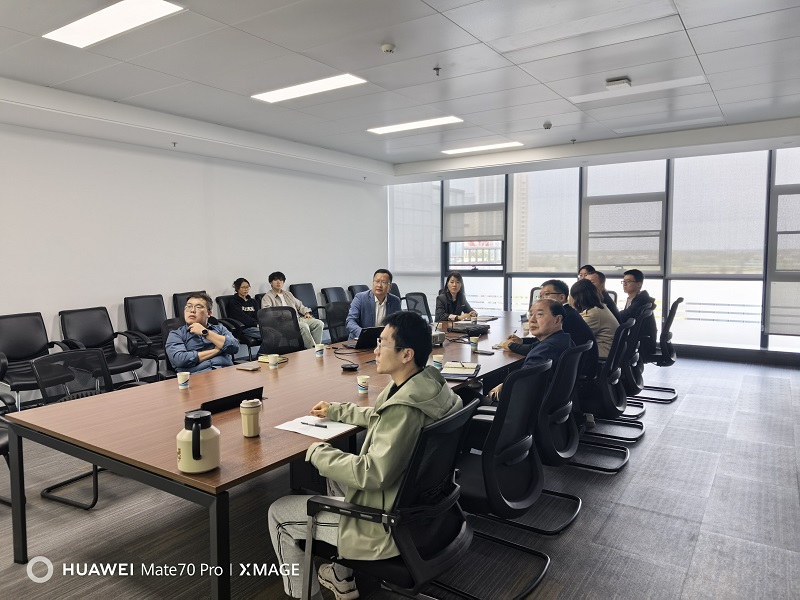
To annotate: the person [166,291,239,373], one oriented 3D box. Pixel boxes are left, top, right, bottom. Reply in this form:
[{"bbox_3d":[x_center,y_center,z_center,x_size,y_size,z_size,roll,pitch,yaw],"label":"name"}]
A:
[{"bbox_3d":[-1.424,0.579,4.263,0.620,1.250,0.800,-5,7,-43],"label":"person"}]

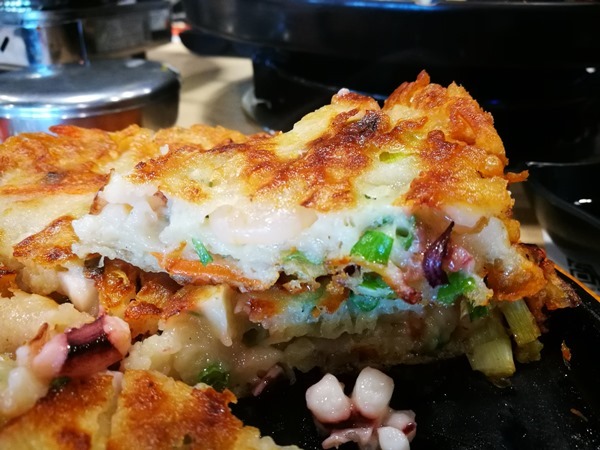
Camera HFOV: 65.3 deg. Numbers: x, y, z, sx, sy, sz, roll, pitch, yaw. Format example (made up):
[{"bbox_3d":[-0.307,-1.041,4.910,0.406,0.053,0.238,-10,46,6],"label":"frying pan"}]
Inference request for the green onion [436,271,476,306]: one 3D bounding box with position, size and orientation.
[{"bbox_3d":[0.052,0.021,0.156,0.013,0.011,0.009,0,28,0],"label":"green onion"}]

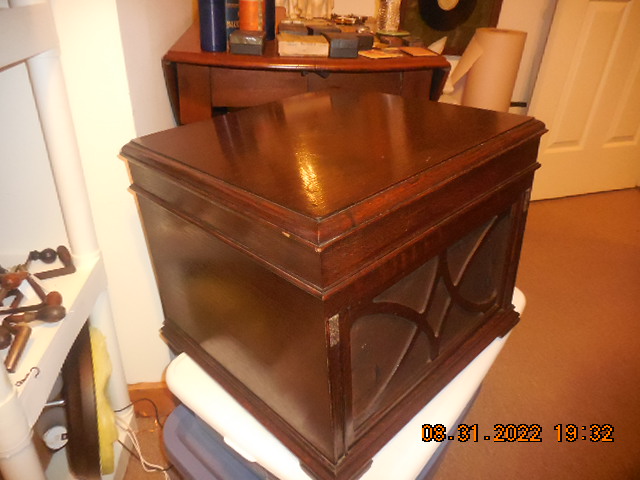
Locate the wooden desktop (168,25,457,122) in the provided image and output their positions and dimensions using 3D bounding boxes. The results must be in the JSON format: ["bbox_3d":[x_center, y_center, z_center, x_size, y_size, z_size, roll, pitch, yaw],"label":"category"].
[{"bbox_3d":[-0.095,-0.348,1.694,0.733,0.730,1.065,-2,29,-9],"label":"wooden desktop"}]

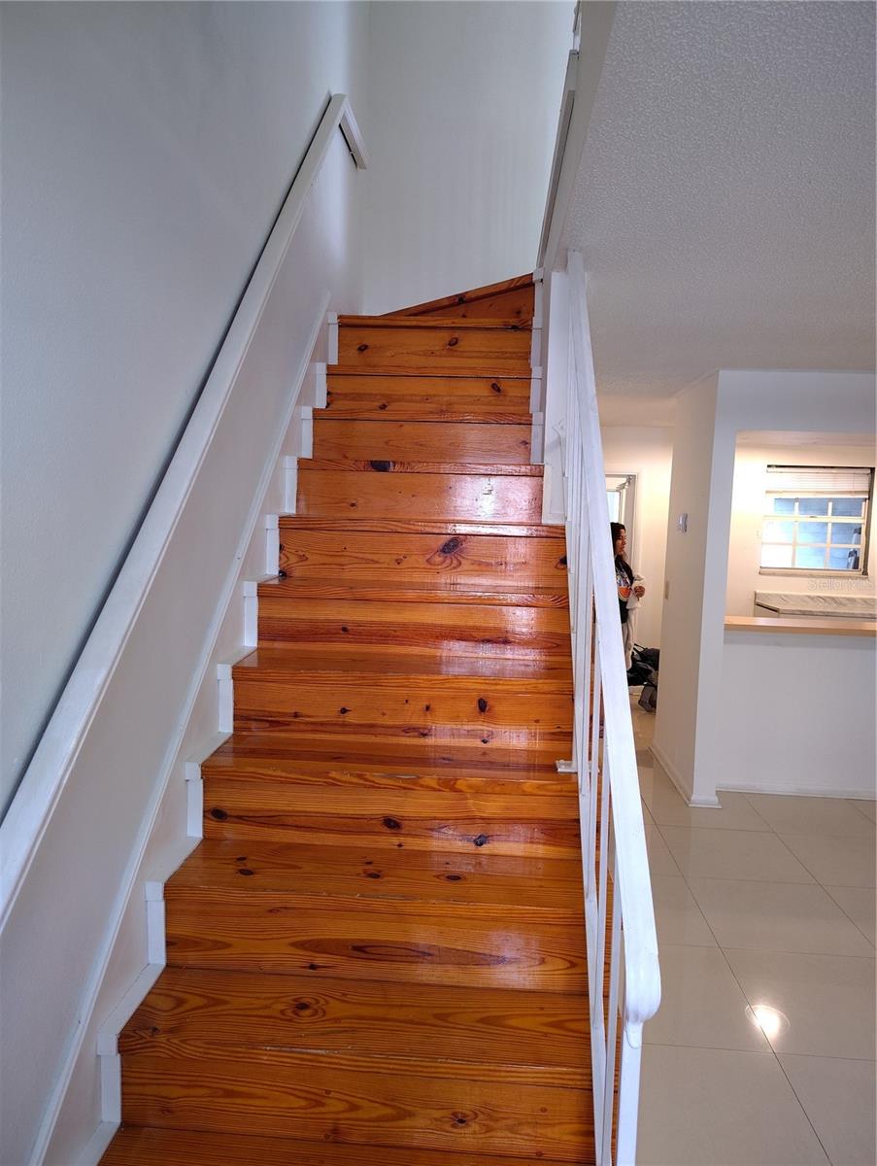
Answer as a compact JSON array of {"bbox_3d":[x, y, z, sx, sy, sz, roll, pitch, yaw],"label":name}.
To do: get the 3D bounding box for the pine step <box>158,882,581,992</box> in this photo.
[{"bbox_3d":[-0.112,0.773,1.888,0.985,0.200,0.230,2,5,4],"label":"pine step"}]

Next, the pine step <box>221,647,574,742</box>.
[{"bbox_3d":[-0.066,0.332,2.295,0.975,0.201,0.240,2,5,4],"label":"pine step"}]

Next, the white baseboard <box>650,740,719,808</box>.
[{"bbox_3d":[1.565,1.189,5.189,0.185,0.078,1.146,2,5,4],"label":"white baseboard"}]

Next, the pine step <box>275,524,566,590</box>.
[{"bbox_3d":[-0.035,-0.110,2.727,0.960,0.200,0.230,2,5,4],"label":"pine step"}]

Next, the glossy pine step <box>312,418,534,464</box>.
[{"bbox_3d":[-0.057,-0.546,3.121,0.830,0.199,0.240,2,5,4],"label":"glossy pine step"}]

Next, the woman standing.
[{"bbox_3d":[1.474,0.303,6.527,0.380,1.600,0.480,5,6,32],"label":"woman standing"}]

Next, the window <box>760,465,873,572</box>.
[{"bbox_3d":[3.344,-0.549,7.169,0.940,0.960,0.100,2,5,4],"label":"window"}]

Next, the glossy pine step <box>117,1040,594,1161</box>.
[{"bbox_3d":[-0.134,0.994,1.678,0.985,0.200,0.230,2,5,4],"label":"glossy pine step"}]

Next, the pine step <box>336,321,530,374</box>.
[{"bbox_3d":[-0.012,-1.006,3.531,0.830,0.240,0.240,2,5,4],"label":"pine step"}]

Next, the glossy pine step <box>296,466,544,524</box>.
[{"bbox_3d":[-0.058,-0.333,2.940,0.870,0.200,0.230,2,5,4],"label":"glossy pine step"}]

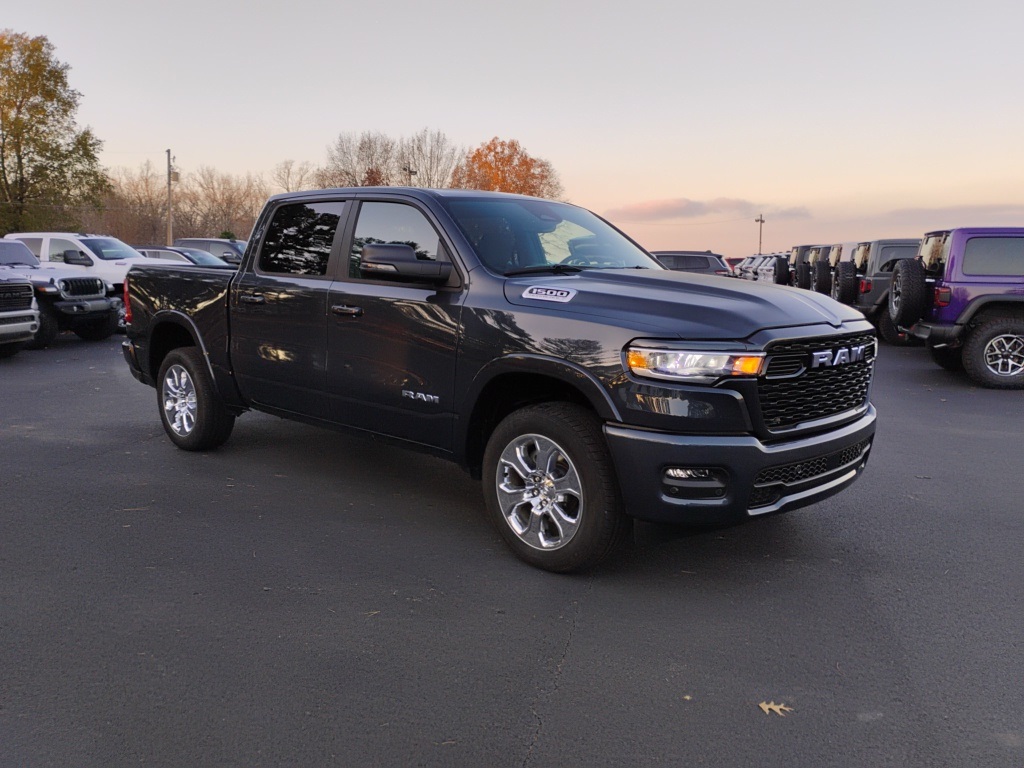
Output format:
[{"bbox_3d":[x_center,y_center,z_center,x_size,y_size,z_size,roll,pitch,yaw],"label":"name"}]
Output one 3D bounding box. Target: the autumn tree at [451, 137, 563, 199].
[{"bbox_3d":[-0.457,-14.504,68.847,9.400,11.750,9.000,0,8,0],"label":"autumn tree"}]

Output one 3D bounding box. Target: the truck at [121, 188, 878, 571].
[{"bbox_3d":[-0.603,-0.377,5.763,5.920,1.970,2.120,8,11,43],"label":"truck"}]

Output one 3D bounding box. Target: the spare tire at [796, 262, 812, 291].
[{"bbox_3d":[6.811,-2.412,19.300,0.270,0.810,0.810,1,8,9],"label":"spare tire"}]

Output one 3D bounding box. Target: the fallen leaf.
[{"bbox_3d":[0.867,1.058,2.712,0.111,0.015,0.087,2,9,14],"label":"fallen leaf"}]

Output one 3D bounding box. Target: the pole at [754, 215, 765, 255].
[{"bbox_3d":[33.706,-18.952,112.578,1.350,8.020,0.400,3,9,17],"label":"pole"}]

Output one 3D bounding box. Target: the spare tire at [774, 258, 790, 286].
[{"bbox_3d":[7.119,-2.908,21.800,0.280,0.820,0.820,1,8,9],"label":"spare tire"}]

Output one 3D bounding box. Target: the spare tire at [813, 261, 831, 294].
[{"bbox_3d":[6.427,-2.139,17.200,0.280,0.820,0.820,1,8,9],"label":"spare tire"}]

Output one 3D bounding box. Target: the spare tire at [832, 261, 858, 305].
[{"bbox_3d":[5.919,-1.757,14.700,0.280,0.820,0.820,1,8,9],"label":"spare tire"}]

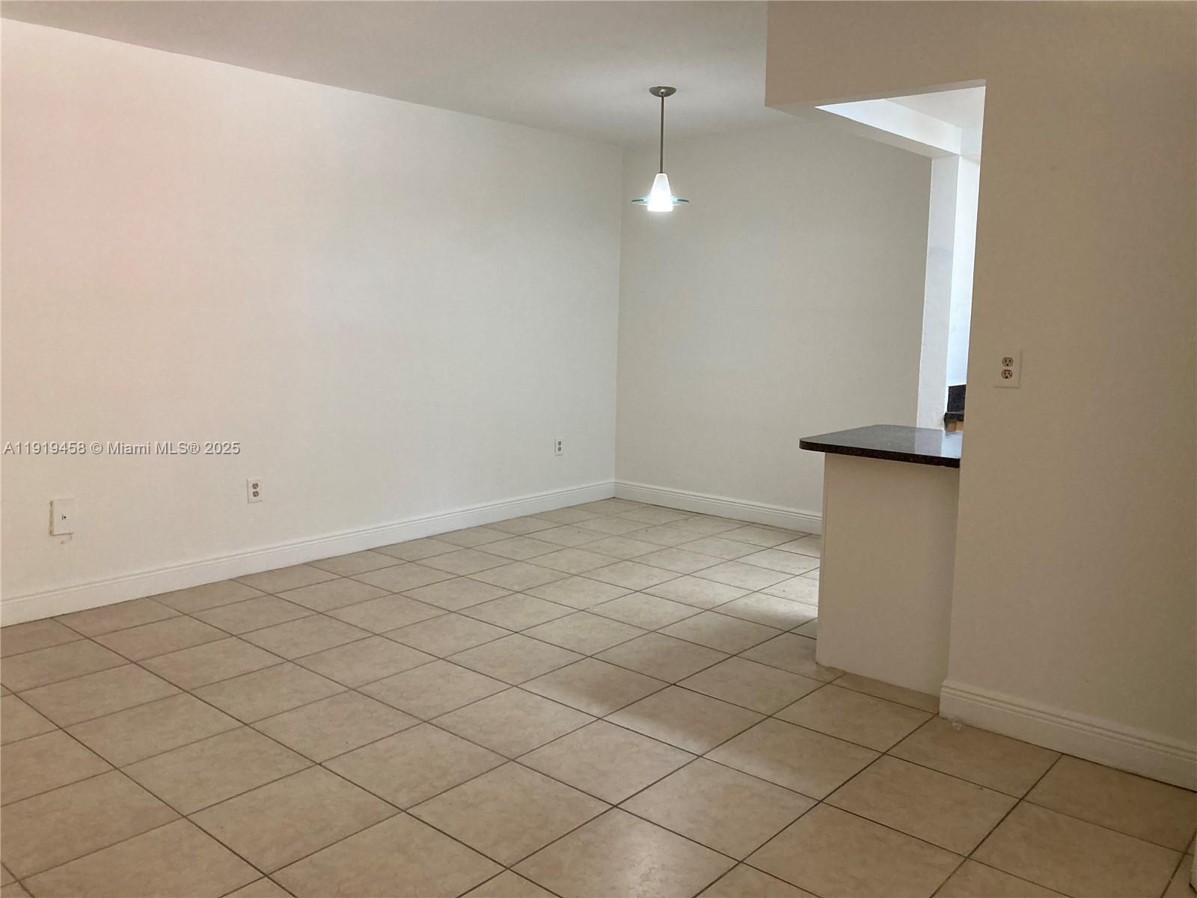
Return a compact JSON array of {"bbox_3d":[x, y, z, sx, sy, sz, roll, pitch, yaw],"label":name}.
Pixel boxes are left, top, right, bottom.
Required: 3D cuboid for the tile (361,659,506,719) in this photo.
[{"bbox_3d":[-0.588,0.860,3.469,0.404,0.010,0.404,8,11,40],"label":"tile"}]

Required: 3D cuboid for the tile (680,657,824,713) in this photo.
[{"bbox_3d":[0.562,0.867,3.559,0.400,0.012,0.400,8,11,40],"label":"tile"}]

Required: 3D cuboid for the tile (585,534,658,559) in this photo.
[{"bbox_3d":[0.130,0.570,5.525,0.400,0.010,0.400,8,11,40],"label":"tile"}]

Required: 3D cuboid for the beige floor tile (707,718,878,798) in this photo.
[{"bbox_3d":[0.603,0.950,2.988,0.400,0.010,0.400,8,11,40],"label":"beige floor tile"}]

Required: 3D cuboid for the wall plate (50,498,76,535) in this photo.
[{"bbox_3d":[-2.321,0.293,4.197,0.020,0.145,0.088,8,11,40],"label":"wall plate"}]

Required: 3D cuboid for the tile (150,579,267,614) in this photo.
[{"bbox_3d":[-1.799,0.689,4.497,0.363,0.012,0.400,8,11,40],"label":"tile"}]

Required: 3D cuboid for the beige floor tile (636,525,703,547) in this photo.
[{"bbox_3d":[0.396,0.530,5.809,0.400,0.012,0.400,8,11,40],"label":"beige floor tile"}]

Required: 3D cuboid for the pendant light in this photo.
[{"bbox_3d":[0.319,-1.518,4.913,0.285,0.585,0.285,1,8,0],"label":"pendant light"}]

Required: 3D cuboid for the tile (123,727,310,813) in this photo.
[{"bbox_3d":[-1.122,0.942,2.857,0.404,0.010,0.404,8,11,40],"label":"tile"}]

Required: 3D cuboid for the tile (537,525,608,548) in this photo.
[{"bbox_3d":[-0.178,0.526,5.787,0.400,0.010,0.400,8,11,40],"label":"tile"}]

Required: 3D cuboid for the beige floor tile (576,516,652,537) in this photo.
[{"bbox_3d":[0.088,0.489,6.146,0.407,0.010,0.407,8,11,40],"label":"beige floor tile"}]

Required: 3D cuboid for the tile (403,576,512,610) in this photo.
[{"bbox_3d":[-0.670,0.691,4.606,0.400,0.010,0.400,8,11,40],"label":"tile"}]

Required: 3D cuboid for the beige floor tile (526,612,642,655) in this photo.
[{"bbox_3d":[-0.054,0.777,4.067,0.400,0.012,0.400,8,11,40],"label":"beige floor tile"}]

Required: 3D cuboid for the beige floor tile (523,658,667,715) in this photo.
[{"bbox_3d":[-0.015,0.869,3.544,0.407,0.010,0.407,8,11,40],"label":"beige floor tile"}]

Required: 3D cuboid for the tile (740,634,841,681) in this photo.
[{"bbox_3d":[0.829,0.827,3.865,0.400,0.012,0.400,8,11,40],"label":"tile"}]

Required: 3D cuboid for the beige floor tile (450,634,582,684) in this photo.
[{"bbox_3d":[-0.321,0.819,3.775,0.400,0.010,0.400,8,11,40],"label":"beige floor tile"}]

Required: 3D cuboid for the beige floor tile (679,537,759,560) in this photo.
[{"bbox_3d":[0.707,0.576,5.588,0.402,0.010,0.402,8,11,40],"label":"beige floor tile"}]

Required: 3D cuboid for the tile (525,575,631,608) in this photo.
[{"bbox_3d":[-0.098,0.699,4.691,0.407,0.010,0.407,8,11,40],"label":"tile"}]

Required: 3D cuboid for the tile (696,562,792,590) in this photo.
[{"bbox_3d":[0.751,0.661,5.042,0.407,0.010,0.407,8,11,40],"label":"tile"}]

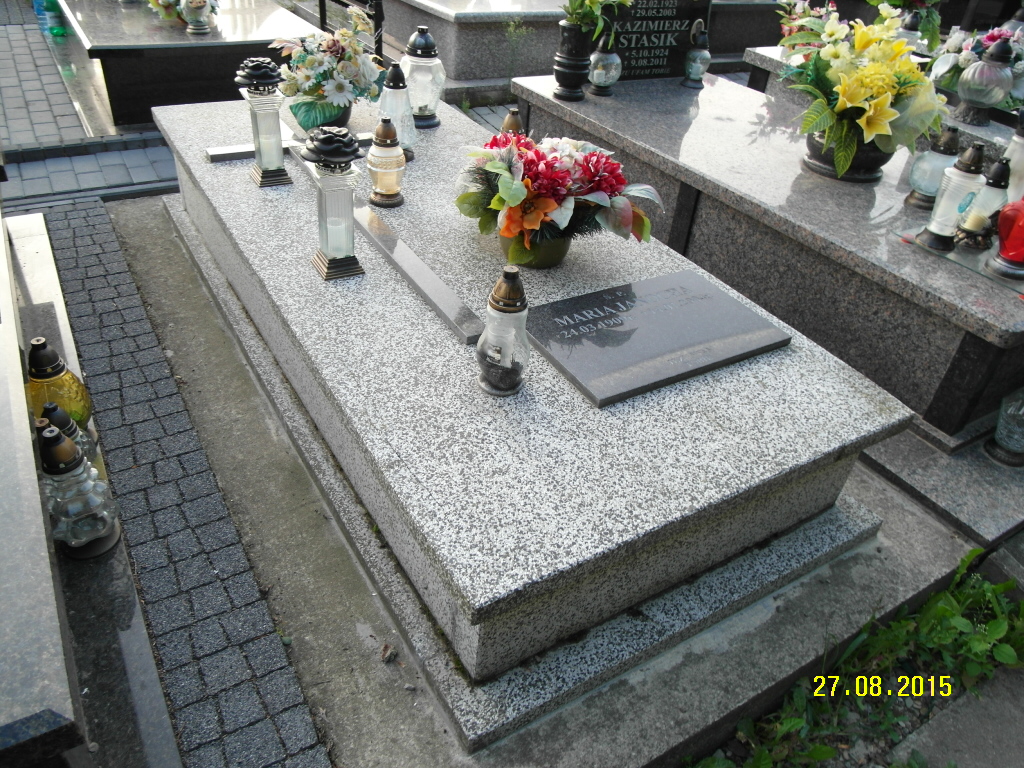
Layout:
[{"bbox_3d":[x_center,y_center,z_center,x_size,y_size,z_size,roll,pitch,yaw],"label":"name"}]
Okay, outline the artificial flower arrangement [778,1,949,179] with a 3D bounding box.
[{"bbox_3d":[1.170,-0.935,2.345,0.500,0.450,0.420,-4,35,-15],"label":"artificial flower arrangement"}]

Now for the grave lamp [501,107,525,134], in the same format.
[{"bbox_3d":[-0.003,-0.728,2.197,0.108,0.241,0.108,-15,43,-29],"label":"grave lamp"}]

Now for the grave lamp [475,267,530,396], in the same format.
[{"bbox_3d":[-0.002,-0.098,1.330,0.101,0.259,0.101,6,36,-5],"label":"grave lamp"}]

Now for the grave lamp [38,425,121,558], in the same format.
[{"bbox_3d":[-0.731,0.182,1.187,0.120,0.230,0.120,-15,40,-29],"label":"grave lamp"}]

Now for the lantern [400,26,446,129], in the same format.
[{"bbox_3d":[-0.306,-1.110,2.575,0.165,0.326,0.165,6,36,-5],"label":"lantern"}]

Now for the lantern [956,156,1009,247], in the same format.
[{"bbox_3d":[1.325,-0.508,1.987,0.105,0.215,0.105,-15,40,-29],"label":"lantern"}]

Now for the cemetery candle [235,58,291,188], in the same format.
[{"bbox_3d":[-0.629,-0.669,1.813,0.118,0.290,0.118,-15,40,-29],"label":"cemetery candle"}]

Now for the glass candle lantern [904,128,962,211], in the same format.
[{"bbox_3d":[1.463,-0.747,2.449,0.132,0.260,0.132,-15,41,-29],"label":"glass candle lantern"}]

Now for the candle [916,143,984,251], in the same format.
[{"bbox_3d":[1.203,-0.510,1.914,0.116,0.270,0.116,-15,40,-29],"label":"candle"}]

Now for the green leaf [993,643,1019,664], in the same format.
[{"bbox_3d":[0.890,0.486,1.280,0.036,0.014,0.044,-22,43,-35],"label":"green leaf"}]

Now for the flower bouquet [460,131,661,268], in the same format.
[{"bbox_3d":[0.105,-0.430,1.660,0.470,0.280,0.380,-4,35,-15],"label":"flower bouquet"}]

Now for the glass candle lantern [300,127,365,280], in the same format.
[{"bbox_3d":[-0.404,-0.412,1.614,0.138,0.318,0.138,-15,43,-29],"label":"glass candle lantern"}]

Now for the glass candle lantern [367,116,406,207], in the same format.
[{"bbox_3d":[-0.319,-0.568,1.811,0.104,0.208,0.104,5,34,-3],"label":"glass candle lantern"}]

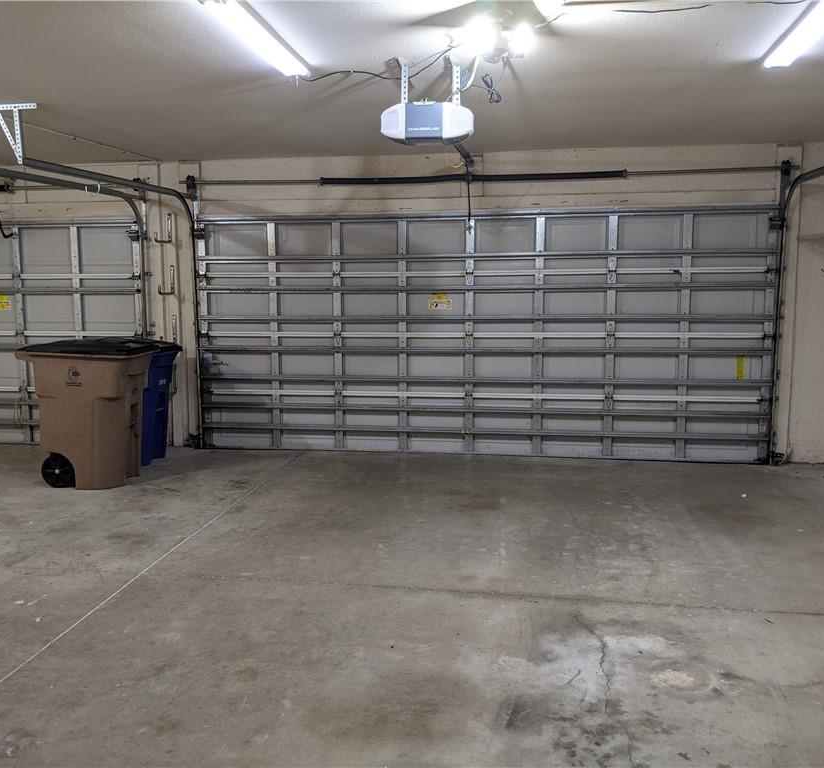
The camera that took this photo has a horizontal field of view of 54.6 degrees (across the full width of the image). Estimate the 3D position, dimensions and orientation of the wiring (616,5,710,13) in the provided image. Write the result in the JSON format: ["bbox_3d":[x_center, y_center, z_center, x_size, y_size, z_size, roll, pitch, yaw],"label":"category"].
[{"bbox_3d":[0.957,-1.429,3.039,0.380,0.030,0.040,1,7,8],"label":"wiring"}]

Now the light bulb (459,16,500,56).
[{"bbox_3d":[0.274,-1.389,3.192,0.170,0.160,0.170,1,7,8],"label":"light bulb"}]

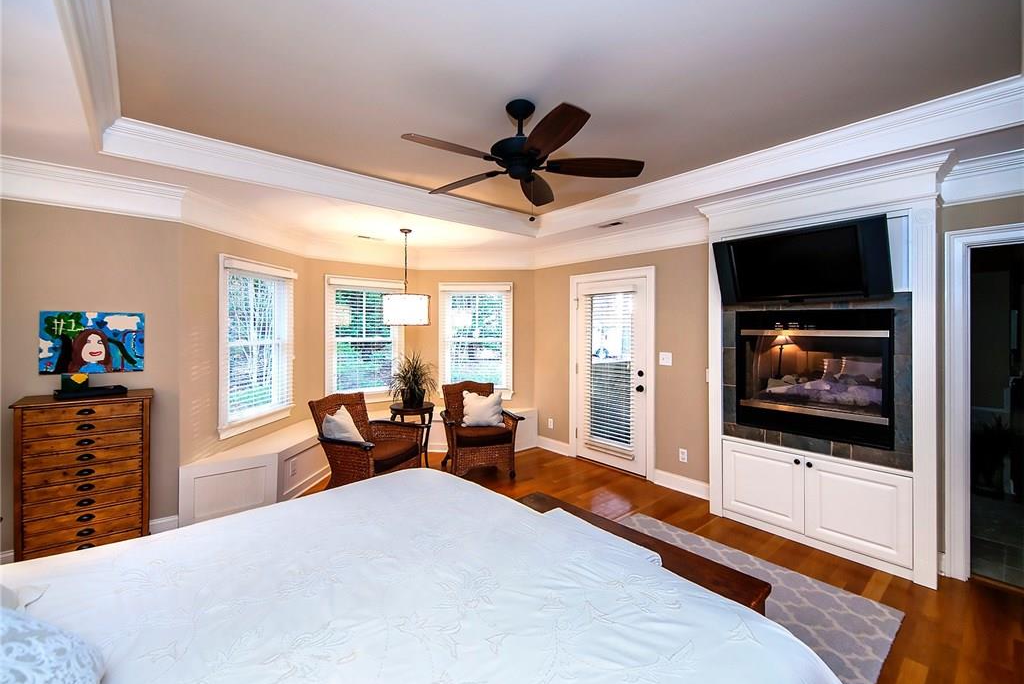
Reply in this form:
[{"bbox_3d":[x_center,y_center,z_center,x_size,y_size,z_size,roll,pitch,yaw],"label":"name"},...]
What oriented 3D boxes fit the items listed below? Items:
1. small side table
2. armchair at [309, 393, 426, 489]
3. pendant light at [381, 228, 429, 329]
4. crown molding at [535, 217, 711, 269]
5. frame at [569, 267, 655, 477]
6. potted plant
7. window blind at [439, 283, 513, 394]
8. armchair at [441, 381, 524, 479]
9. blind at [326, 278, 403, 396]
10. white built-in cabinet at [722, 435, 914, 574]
[{"bbox_3d":[-1.137,1.049,4.733,0.510,0.653,0.510,0,2,0],"label":"small side table"},{"bbox_3d":[-1.267,0.959,3.725,0.785,0.908,0.775,1,2,21],"label":"armchair"},{"bbox_3d":[-1.063,-0.628,4.172,0.474,0.979,0.474,0,2,0],"label":"pendant light"},{"bbox_3d":[1.034,-1.020,4.481,0.112,0.230,2.285,-2,3,-41],"label":"crown molding"},{"bbox_3d":[1.077,0.310,4.525,0.122,2.152,1.091,-2,3,-41],"label":"frame"},{"bbox_3d":[-1.121,0.423,4.712,0.551,0.612,0.551,0,2,0],"label":"potted plant"},{"bbox_3d":[-0.469,-0.044,5.338,0.933,1.397,0.082,0,2,4],"label":"window blind"},{"bbox_3d":[-0.359,0.930,4.505,0.775,0.908,0.785,-1,2,-16],"label":"armchair"},{"bbox_3d":[-1.698,-0.034,4.916,0.928,1.387,0.082,-2,3,-41],"label":"blind"},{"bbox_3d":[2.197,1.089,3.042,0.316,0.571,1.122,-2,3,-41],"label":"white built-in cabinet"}]

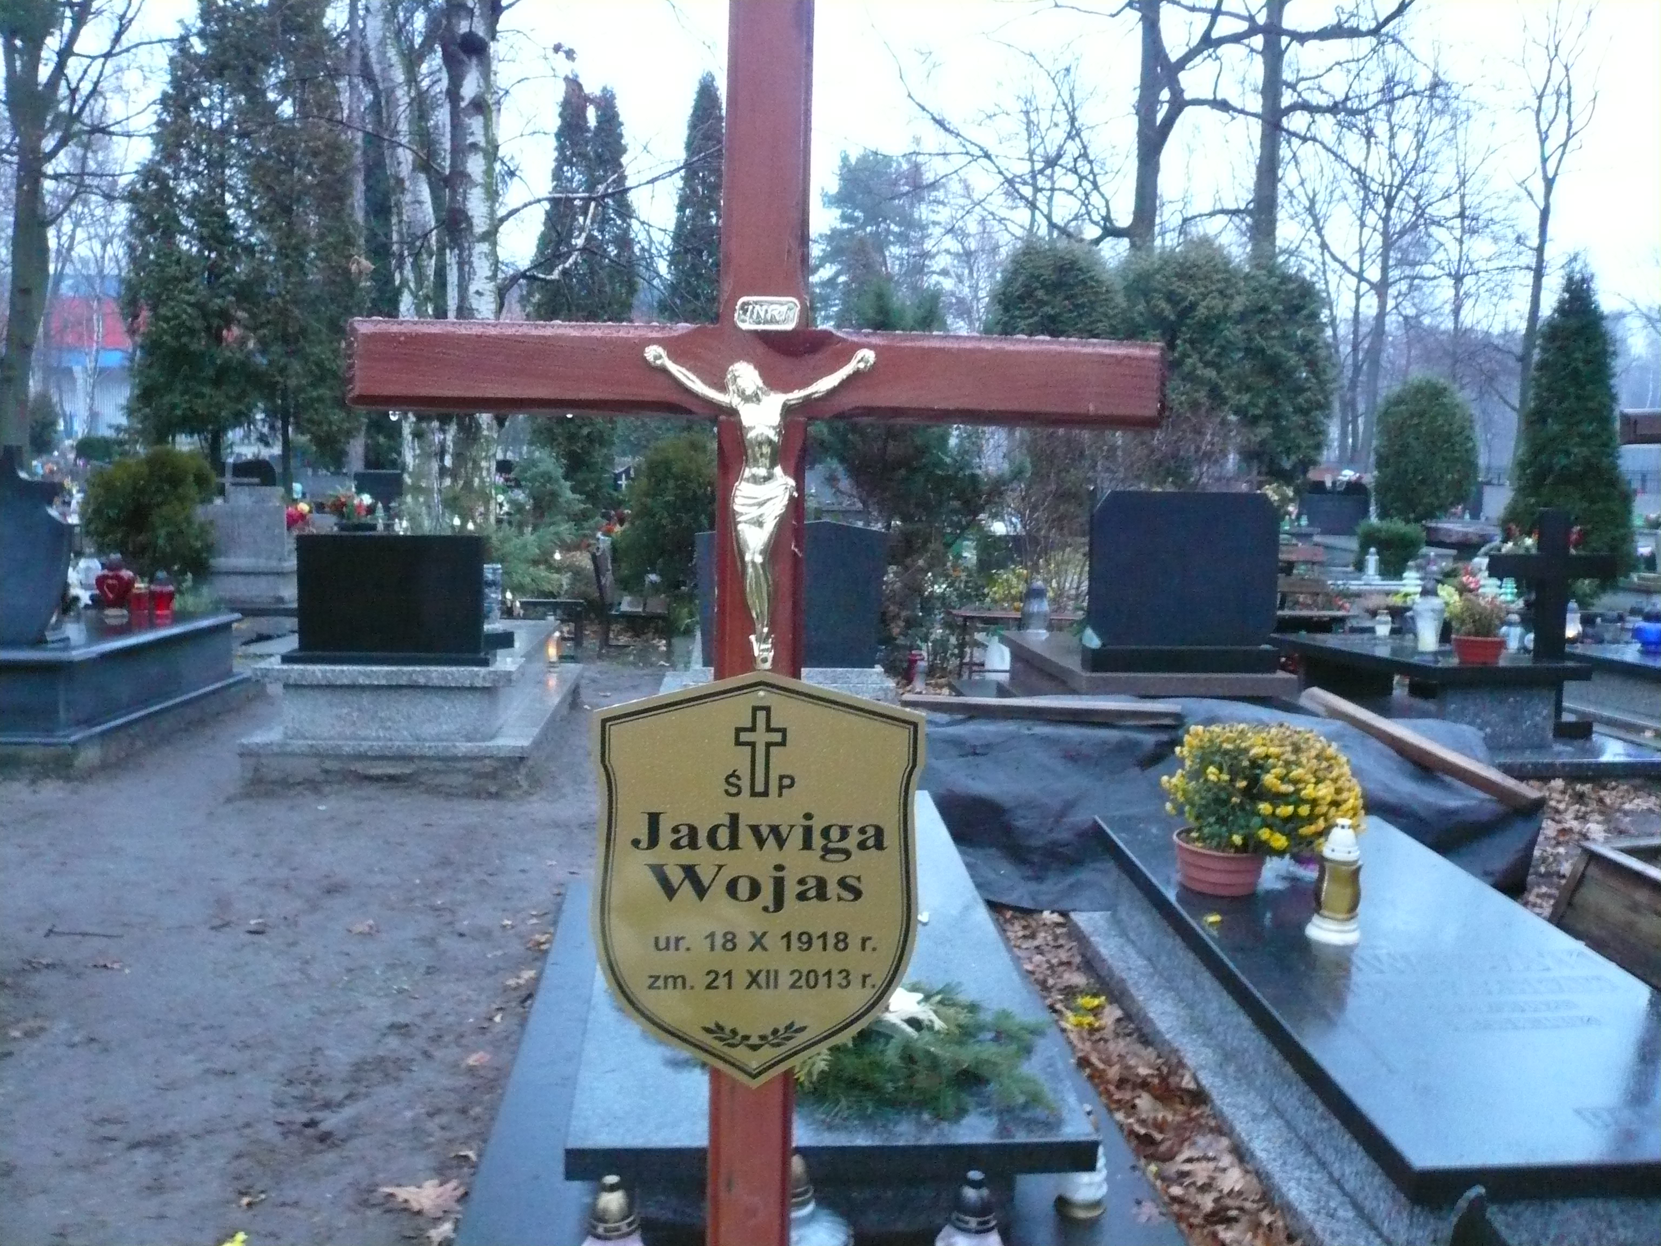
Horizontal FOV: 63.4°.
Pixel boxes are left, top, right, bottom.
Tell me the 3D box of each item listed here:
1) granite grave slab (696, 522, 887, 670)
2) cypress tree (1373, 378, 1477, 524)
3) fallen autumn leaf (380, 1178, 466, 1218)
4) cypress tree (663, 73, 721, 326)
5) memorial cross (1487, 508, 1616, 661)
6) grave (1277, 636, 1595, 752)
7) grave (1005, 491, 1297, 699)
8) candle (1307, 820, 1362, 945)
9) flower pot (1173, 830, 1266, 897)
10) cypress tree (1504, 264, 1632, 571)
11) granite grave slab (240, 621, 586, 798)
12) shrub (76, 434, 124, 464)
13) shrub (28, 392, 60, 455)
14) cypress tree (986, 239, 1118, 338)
[{"bbox_3d":[-0.163,-0.127,5.443,0.742,0.618,0.134,1,7,-4],"label":"granite grave slab"},{"bbox_3d":[8.961,-2.317,19.982,1.463,2.575,1.463,1,7,-4],"label":"cypress tree"},{"bbox_3d":[-0.707,0.983,2.327,0.147,0.030,0.120,1,7,-5],"label":"fallen autumn leaf"},{"bbox_3d":[-2.330,-6.205,25.000,1.835,8.089,1.835,1,7,-5],"label":"cypress tree"},{"bbox_3d":[3.222,-0.173,6.002,0.515,0.659,0.093,1,7,-4],"label":"memorial cross"},{"bbox_3d":[2.770,0.244,6.489,0.730,0.370,1.700,1,7,-5],"label":"grave"},{"bbox_3d":[1.383,-0.047,6.132,0.940,1.120,1.660,1,7,-5],"label":"grave"},{"bbox_3d":[1.058,0.536,2.804,0.111,0.258,0.111,1,7,-4],"label":"candle"},{"bbox_3d":[0.909,0.564,3.151,0.211,0.118,0.211,1,7,0],"label":"flower pot"},{"bbox_3d":[8.961,-2.317,16.068,1.463,3.708,1.463,1,7,-4],"label":"cypress tree"},{"bbox_3d":[-1.724,0.281,5.893,1.075,0.480,1.900,1,7,-5],"label":"granite grave slab"},{"bbox_3d":[-16.240,-3.781,30.000,1.275,0.869,1.275,1,7,-5],"label":"shrub"},{"bbox_3d":[-19.394,-4.797,33.000,0.956,1.721,0.956,1,7,-5],"label":"shrub"},{"bbox_3d":[3.461,-3.399,20.332,1.957,4.635,1.957,1,7,-4],"label":"cypress tree"}]

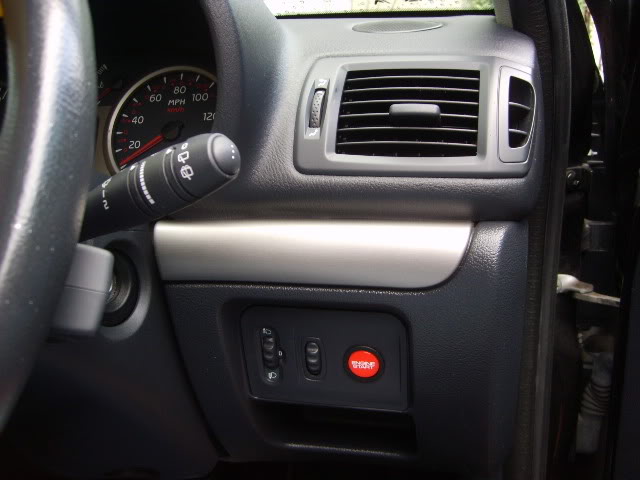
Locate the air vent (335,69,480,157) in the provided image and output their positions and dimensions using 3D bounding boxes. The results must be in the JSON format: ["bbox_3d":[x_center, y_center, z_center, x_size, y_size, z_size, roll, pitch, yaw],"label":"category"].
[{"bbox_3d":[0.060,-0.086,0.442,0.096,0.058,0.025,0,4,8],"label":"air vent"}]

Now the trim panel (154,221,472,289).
[{"bbox_3d":[-0.009,0.009,0.458,0.228,0.047,0.028,0,8,16],"label":"trim panel"}]

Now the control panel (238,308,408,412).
[{"bbox_3d":[0.006,0.087,0.493,0.127,0.083,0.020,0,22,16],"label":"control panel"}]

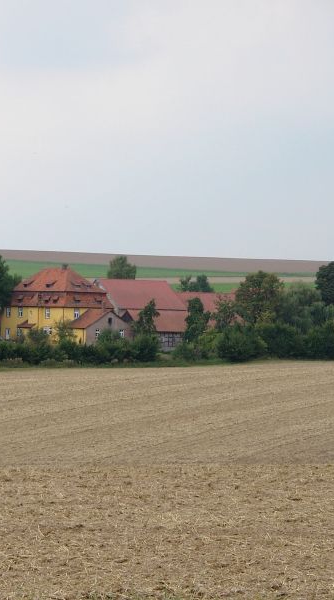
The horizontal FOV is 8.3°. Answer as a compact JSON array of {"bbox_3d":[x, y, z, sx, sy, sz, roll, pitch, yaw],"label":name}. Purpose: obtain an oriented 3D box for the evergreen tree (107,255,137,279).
[{"bbox_3d":[-10.110,-3.070,525.000,6.800,14.500,6.500,0,0,0],"label":"evergreen tree"}]

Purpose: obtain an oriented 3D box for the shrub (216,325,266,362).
[{"bbox_3d":[12.530,7.420,394.000,8.500,6.500,8.100,0,0,0],"label":"shrub"}]

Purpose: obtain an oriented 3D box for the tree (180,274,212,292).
[{"bbox_3d":[6.700,-0.800,525.000,7.700,10.000,7.300,0,0,0],"label":"tree"}]

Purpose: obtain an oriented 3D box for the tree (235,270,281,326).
[{"bbox_3d":[16.310,2.050,412.000,8.200,14.600,7.800,0,0,0],"label":"tree"}]

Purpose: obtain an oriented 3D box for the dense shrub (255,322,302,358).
[{"bbox_3d":[19.150,6.960,397.000,7.900,6.200,7.500,0,0,0],"label":"dense shrub"}]

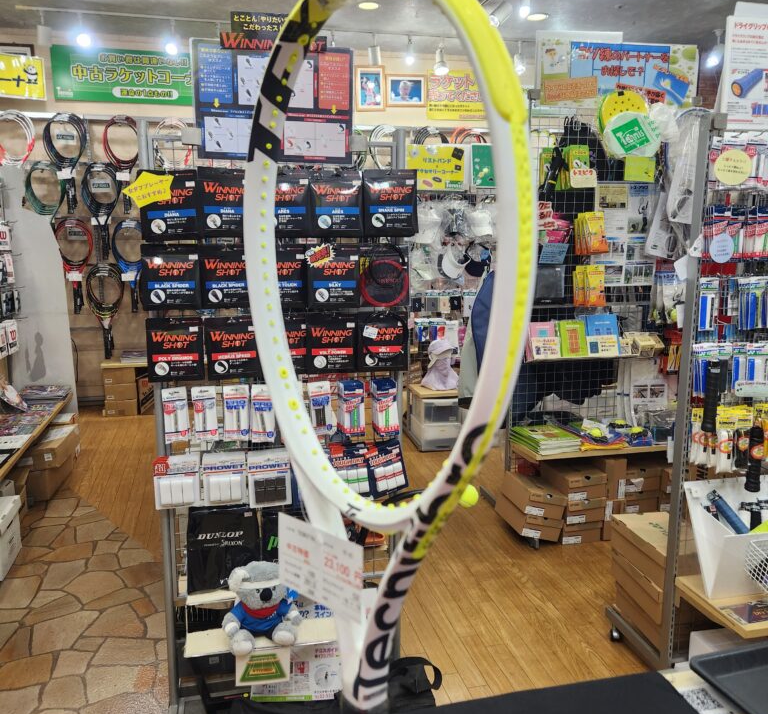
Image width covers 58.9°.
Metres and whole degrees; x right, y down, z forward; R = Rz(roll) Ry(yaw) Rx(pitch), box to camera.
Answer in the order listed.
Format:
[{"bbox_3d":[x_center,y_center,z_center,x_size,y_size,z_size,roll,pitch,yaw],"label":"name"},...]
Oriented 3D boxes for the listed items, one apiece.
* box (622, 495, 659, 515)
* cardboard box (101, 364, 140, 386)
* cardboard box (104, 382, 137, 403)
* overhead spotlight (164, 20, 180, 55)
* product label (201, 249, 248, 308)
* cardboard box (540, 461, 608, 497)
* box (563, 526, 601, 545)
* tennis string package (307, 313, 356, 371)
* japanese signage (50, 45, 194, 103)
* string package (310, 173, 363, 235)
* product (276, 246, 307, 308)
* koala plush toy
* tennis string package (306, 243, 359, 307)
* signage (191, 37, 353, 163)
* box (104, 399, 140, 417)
[{"bbox_3d":[1.278,0.733,3.619,0.213,0.114,0.310,-2,11,-13],"label":"box"},{"bbox_3d":[-1.902,0.112,4.969,0.225,0.118,0.310,-2,10,-12],"label":"cardboard box"},{"bbox_3d":[-1.901,0.227,4.974,0.213,0.117,0.310,-2,11,-13],"label":"cardboard box"},{"bbox_3d":[-1.349,-2.036,4.342,0.095,0.213,0.110,-2,11,-13],"label":"overhead spotlight"},{"bbox_3d":[-0.360,-0.183,1.559,0.117,0.143,0.012,-2,11,-13],"label":"product label"},{"bbox_3d":[0.830,0.534,3.047,0.180,0.108,0.290,-3,10,-17],"label":"cardboard box"},{"bbox_3d":[0.818,0.730,3.059,0.178,0.095,0.295,-2,11,-13],"label":"box"},{"bbox_3d":[-0.144,-0.041,1.870,0.142,0.164,0.020,-2,10,-12],"label":"tennis string package"},{"bbox_3d":[-1.722,-1.990,4.843,1.169,0.363,0.015,-2,11,-13],"label":"japanese signage"},{"bbox_3d":[-0.118,-0.383,1.710,0.142,0.164,0.020,-2,10,-12],"label":"string package"},{"bbox_3d":[-0.271,-0.210,1.780,0.142,0.164,0.020,-2,10,-12],"label":"product"},{"bbox_3d":[-0.302,0.620,1.690,0.185,0.205,0.155,-2,10,-14],"label":"koala plush toy"},{"bbox_3d":[-0.133,-0.212,1.790,0.142,0.164,0.020,-2,10,-12],"label":"tennis string package"},{"bbox_3d":[-0.276,-0.636,1.690,0.393,0.283,0.012,-2,10,-12],"label":"signage"},{"bbox_3d":[-1.904,0.341,4.996,0.214,0.115,0.310,-2,11,-13],"label":"box"}]

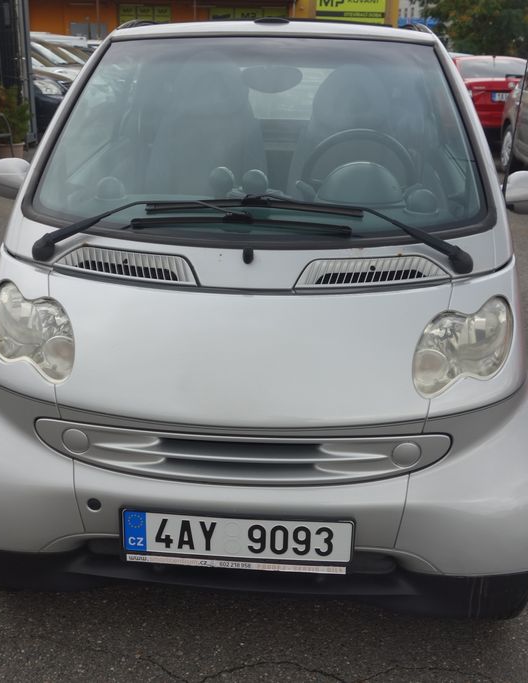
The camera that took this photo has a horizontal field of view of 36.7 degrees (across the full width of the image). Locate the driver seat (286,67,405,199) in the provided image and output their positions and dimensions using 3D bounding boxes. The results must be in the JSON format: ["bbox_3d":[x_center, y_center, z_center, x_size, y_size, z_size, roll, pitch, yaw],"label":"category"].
[{"bbox_3d":[0.326,-0.504,3.044,0.500,1.020,0.720,2,20,3],"label":"driver seat"}]

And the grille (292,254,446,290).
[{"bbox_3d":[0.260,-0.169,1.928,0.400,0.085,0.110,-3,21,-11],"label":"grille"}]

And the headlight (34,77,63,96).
[{"bbox_3d":[-3.683,-4.312,13.450,0.450,0.260,0.380,-17,27,-40],"label":"headlight"}]

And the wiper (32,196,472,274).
[{"bbox_3d":[-0.028,-0.275,2.014,1.130,0.180,0.200,2,20,3],"label":"wiper"}]

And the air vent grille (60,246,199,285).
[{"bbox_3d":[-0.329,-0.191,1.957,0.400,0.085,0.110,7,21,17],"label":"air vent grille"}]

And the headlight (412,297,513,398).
[{"bbox_3d":[0.460,0.007,1.853,0.260,0.205,0.220,-2,20,-9],"label":"headlight"}]

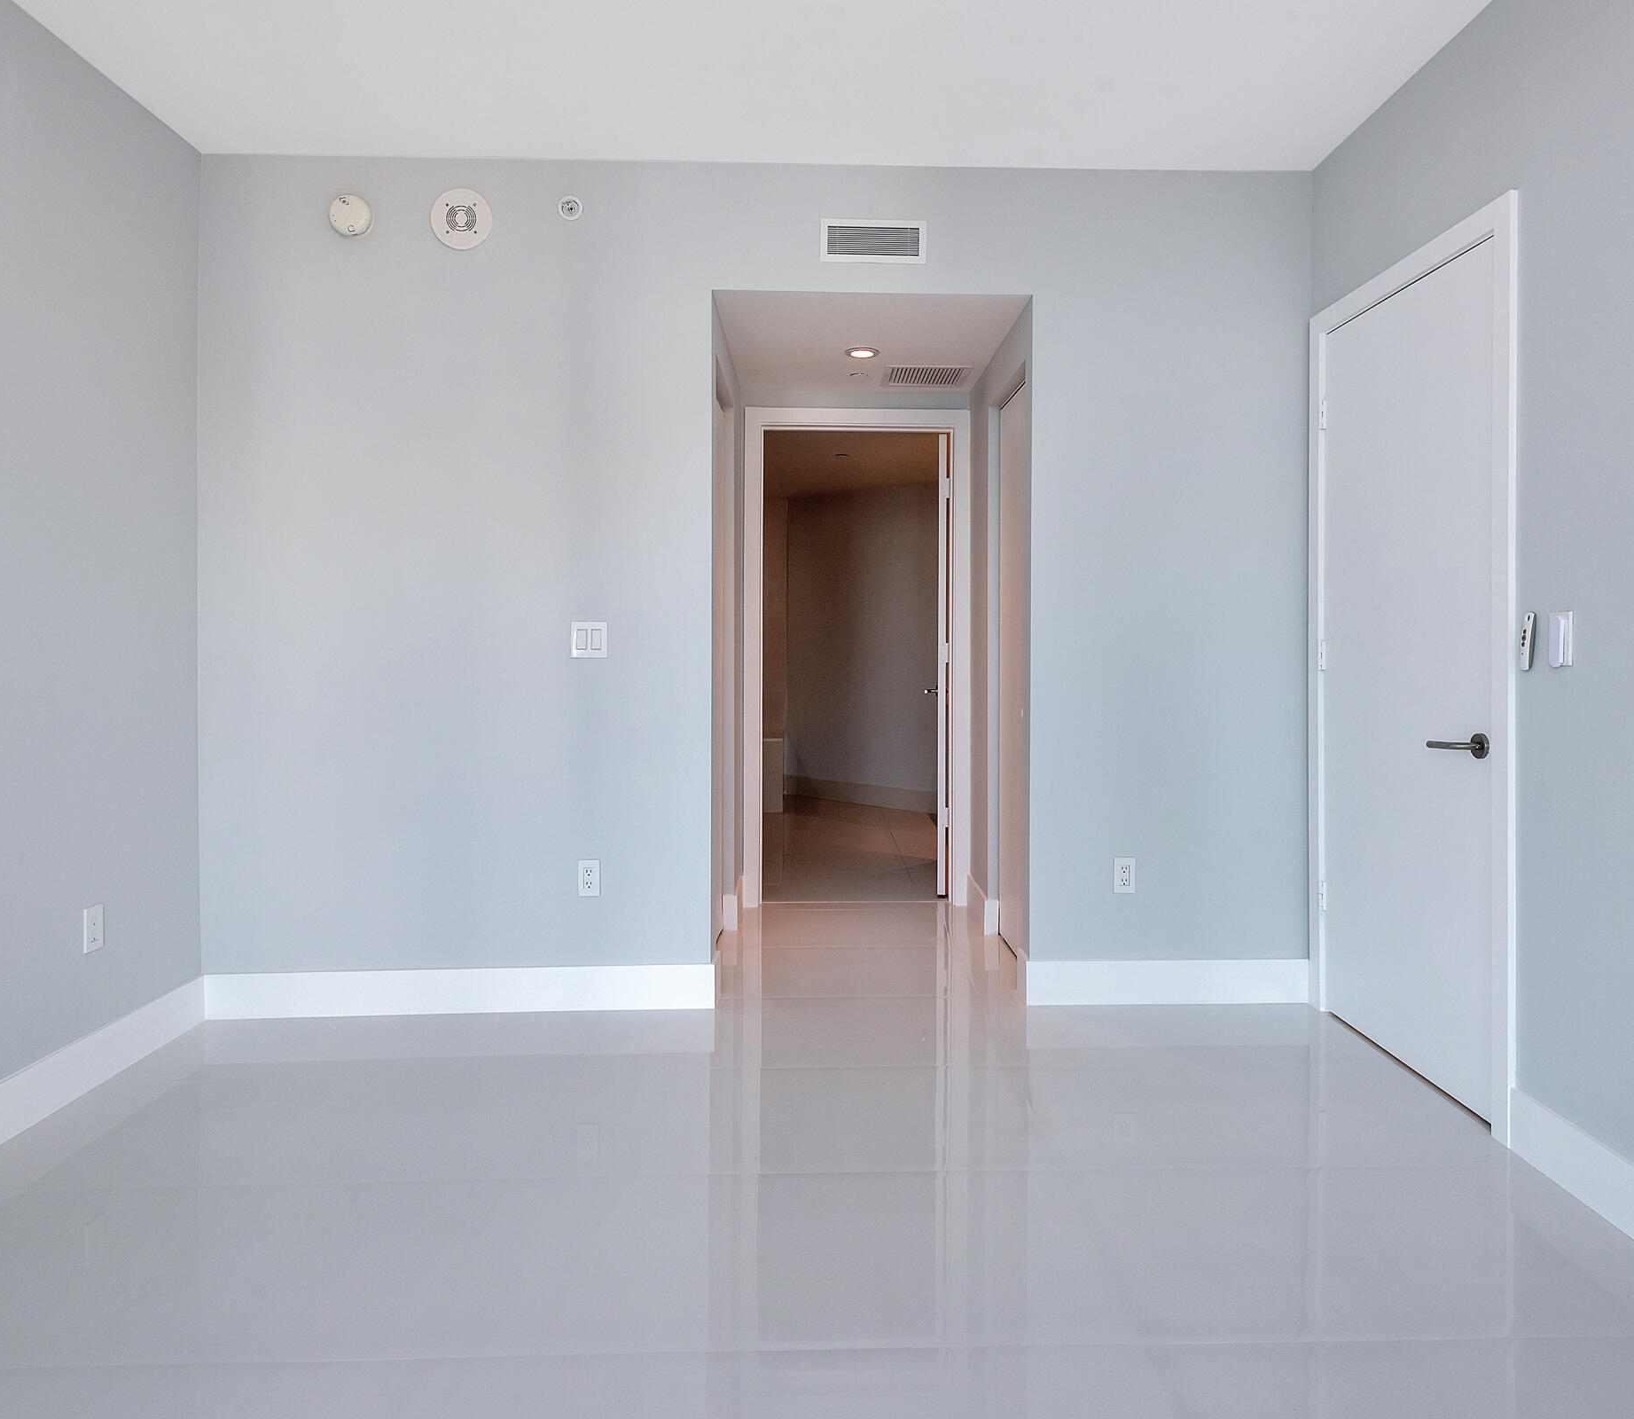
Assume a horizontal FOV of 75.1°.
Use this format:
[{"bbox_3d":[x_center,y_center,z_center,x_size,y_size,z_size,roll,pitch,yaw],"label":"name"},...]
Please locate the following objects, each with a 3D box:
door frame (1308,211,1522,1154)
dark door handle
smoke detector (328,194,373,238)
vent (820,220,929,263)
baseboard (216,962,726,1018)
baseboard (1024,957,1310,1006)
[{"bbox_3d":[1.634,-0.122,2.990,0.030,2.245,1.000,0,2,0],"label":"door frame"},{"bbox_3d":[1.609,0.093,2.674,0.064,0.063,0.163,0,2,0],"label":"dark door handle"},{"bbox_3d":[-1.474,-1.565,3.373,0.142,0.142,0.045,0,2,-2],"label":"smoke detector"},{"bbox_3d":[0.185,-1.516,3.449,0.346,0.143,0.018,0,2,-2],"label":"vent"},{"bbox_3d":[-1.131,0.902,3.401,1.610,0.144,0.018,0,2,-2],"label":"baseboard"},{"bbox_3d":[1.152,0.893,3.486,0.937,0.146,0.018,0,2,-2],"label":"baseboard"}]

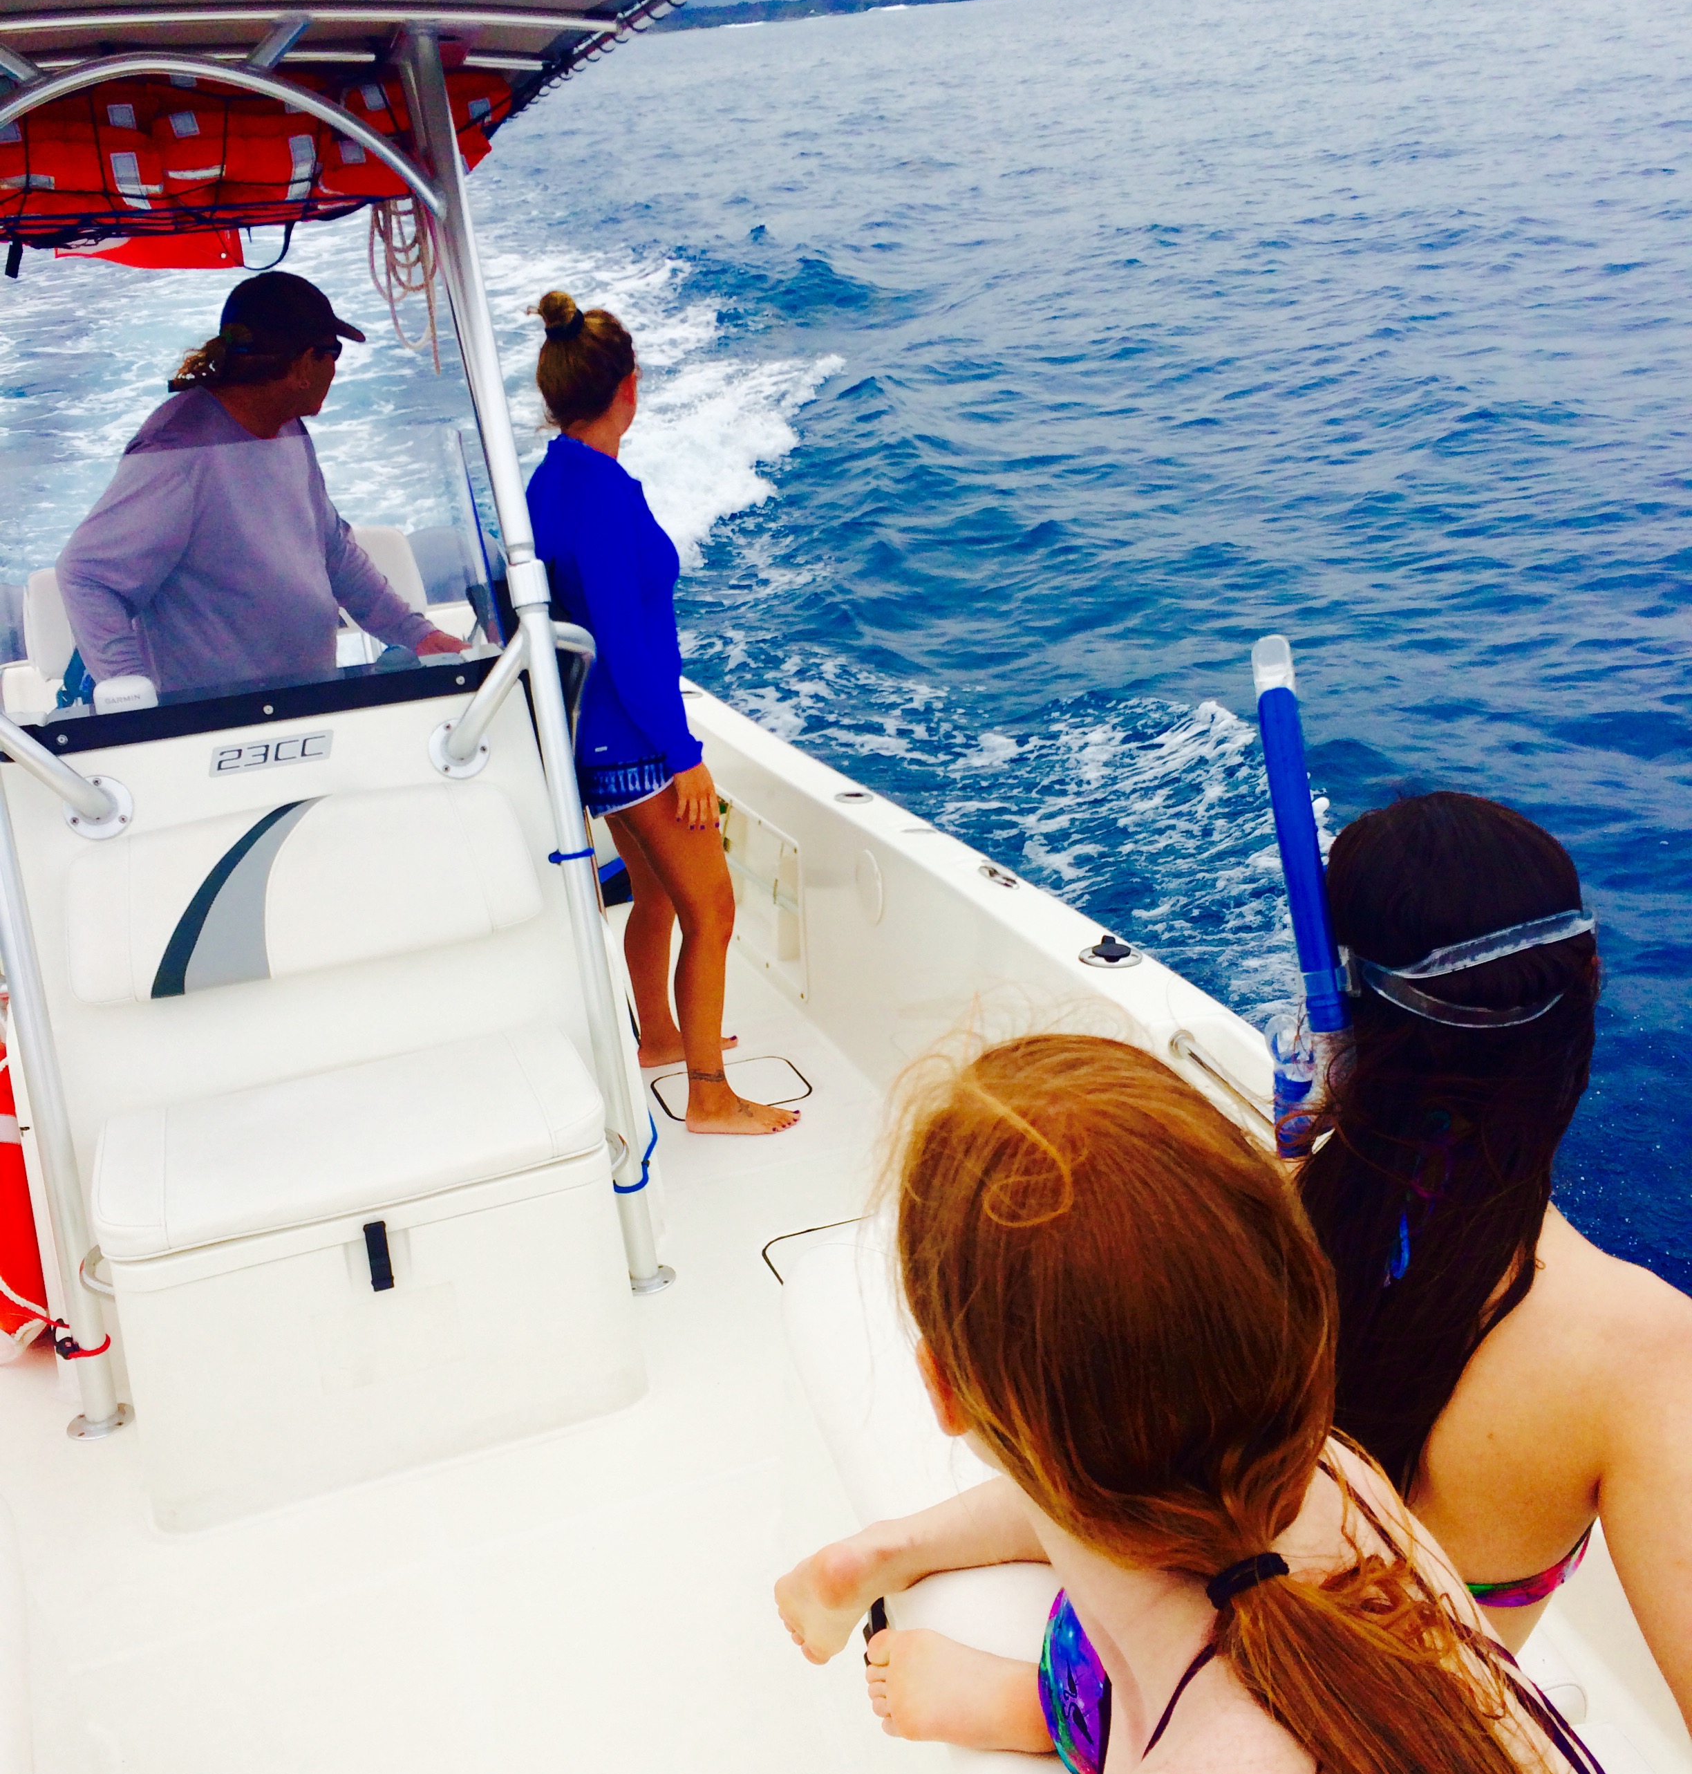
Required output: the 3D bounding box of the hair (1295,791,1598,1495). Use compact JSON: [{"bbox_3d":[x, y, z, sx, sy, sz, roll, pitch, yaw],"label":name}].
[{"bbox_3d":[0.391,0.152,1.240,0.190,0.470,0.210,-2,23,2],"label":"hair"}]

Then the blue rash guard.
[{"bbox_3d":[-0.442,-0.535,3.600,0.310,0.640,0.400,-17,27,-22],"label":"blue rash guard"}]

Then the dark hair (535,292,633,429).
[{"bbox_3d":[-0.473,-0.947,3.390,0.175,0.250,0.200,9,33,35],"label":"dark hair"}]

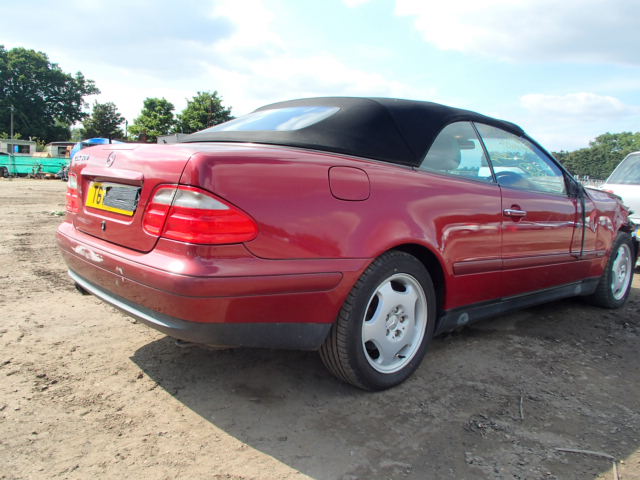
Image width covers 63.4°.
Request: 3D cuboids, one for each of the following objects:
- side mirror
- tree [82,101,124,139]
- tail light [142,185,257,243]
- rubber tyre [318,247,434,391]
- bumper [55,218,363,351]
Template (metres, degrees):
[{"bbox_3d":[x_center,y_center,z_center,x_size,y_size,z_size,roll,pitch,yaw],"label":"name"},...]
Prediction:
[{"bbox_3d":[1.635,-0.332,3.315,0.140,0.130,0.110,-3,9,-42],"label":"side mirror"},{"bbox_3d":[-23.216,-10.779,55.468,4.462,8.149,4.462,-3,9,-42],"label":"tree"},{"bbox_3d":[-0.428,-0.099,1.773,0.215,0.175,0.475,-3,9,-42],"label":"tail light"},{"bbox_3d":[0.265,0.342,2.259,0.616,0.616,0.220,-3,9,-42],"label":"rubber tyre"},{"bbox_3d":[-0.700,0.124,2.349,0.770,0.410,1.700,-3,9,-42],"label":"bumper"}]

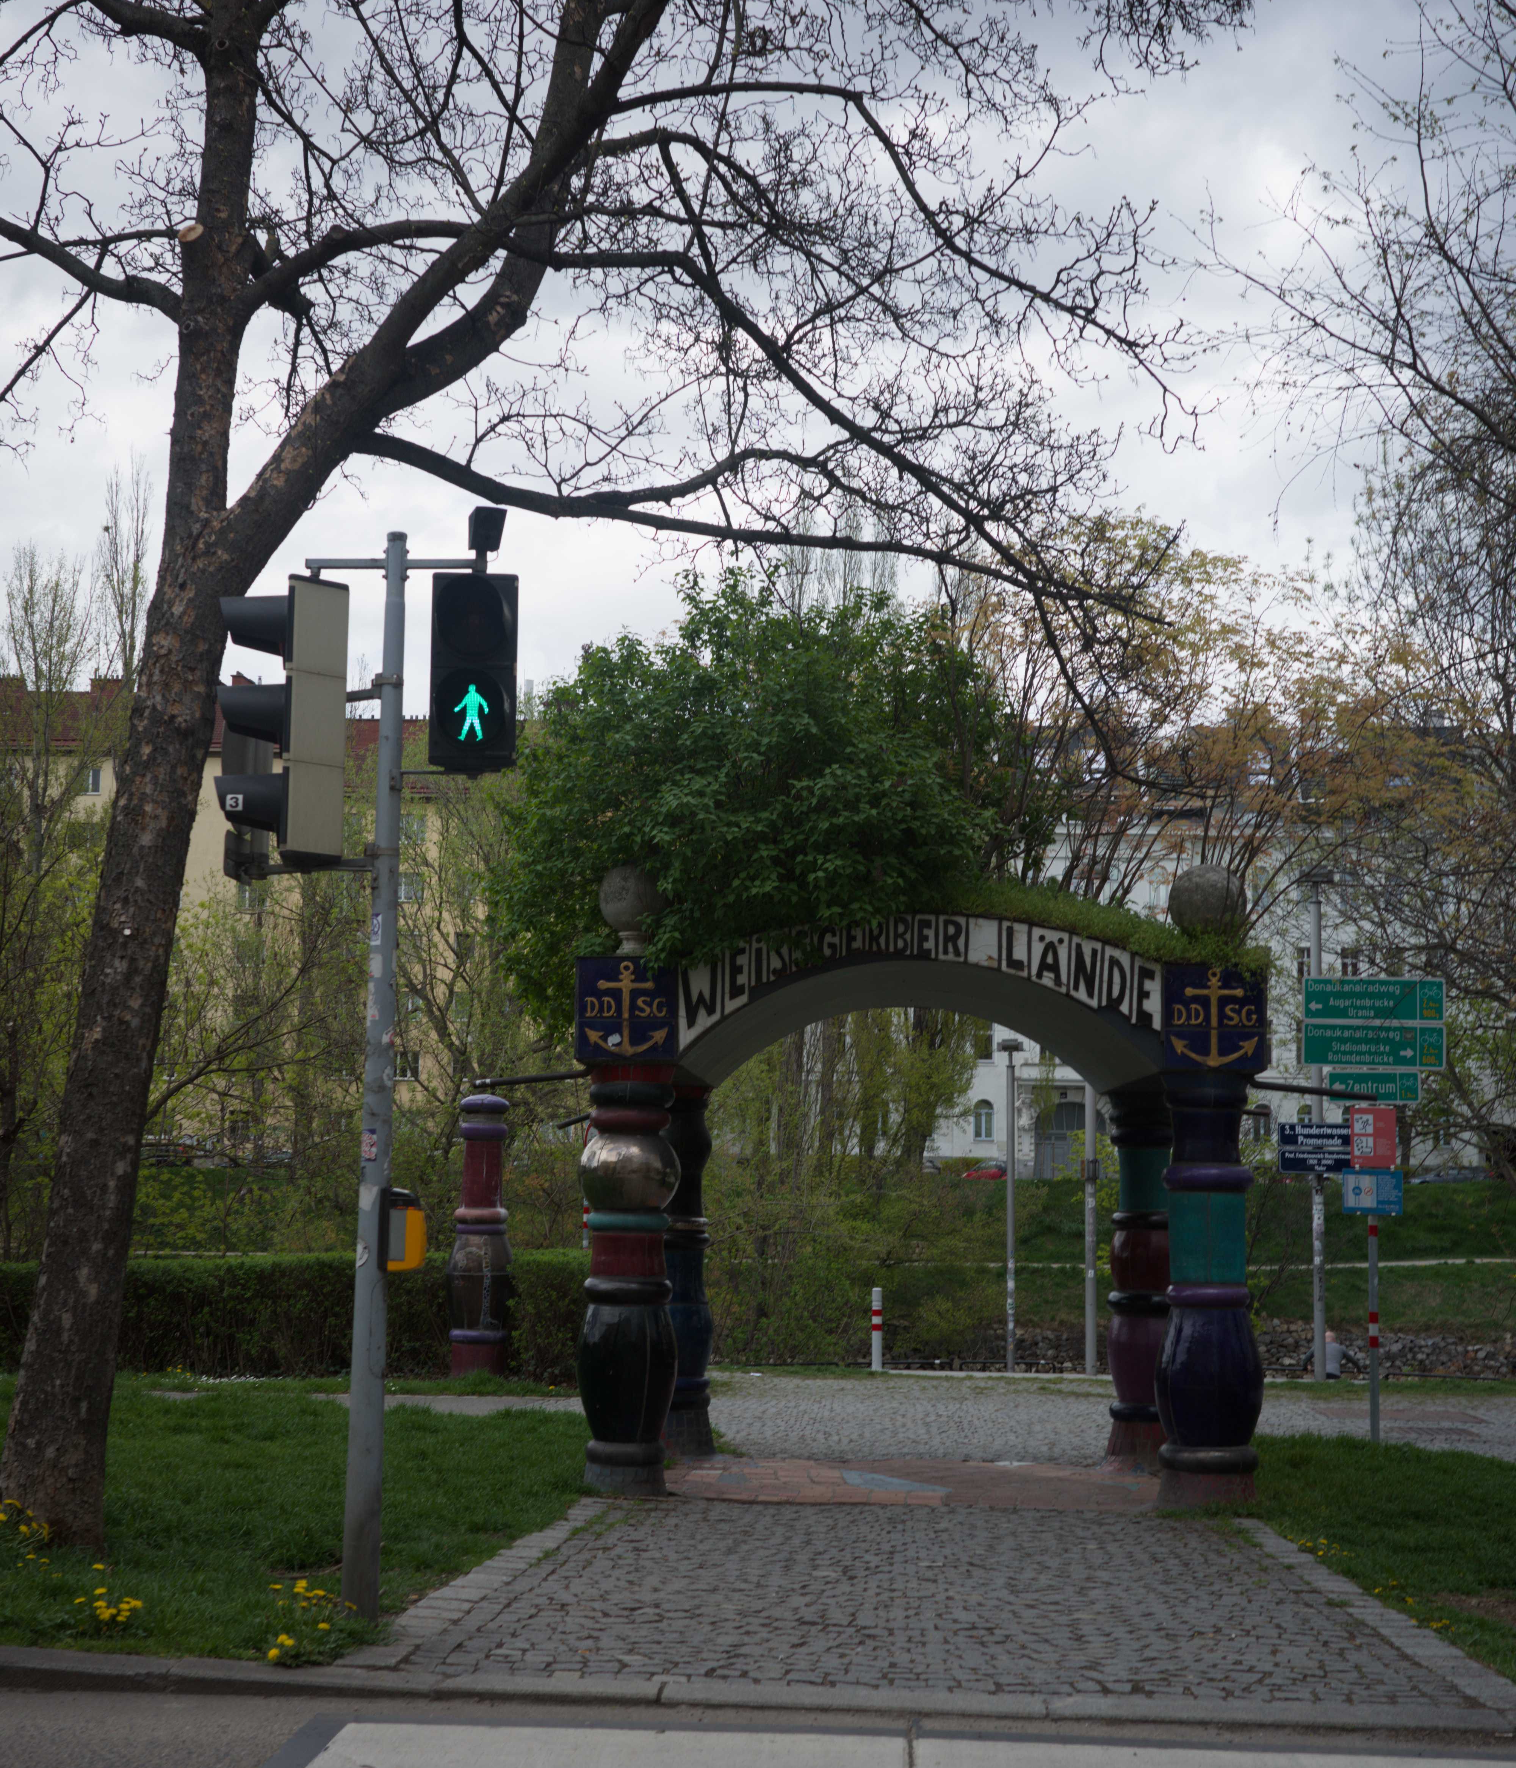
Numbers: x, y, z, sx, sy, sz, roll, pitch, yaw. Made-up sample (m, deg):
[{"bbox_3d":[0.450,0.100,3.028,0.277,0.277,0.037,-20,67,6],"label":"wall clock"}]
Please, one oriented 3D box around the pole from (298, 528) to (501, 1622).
[{"bbox_3d":[-1.096,0.519,7.330,0.560,3.160,0.130,1,-7,-1],"label":"pole"}]

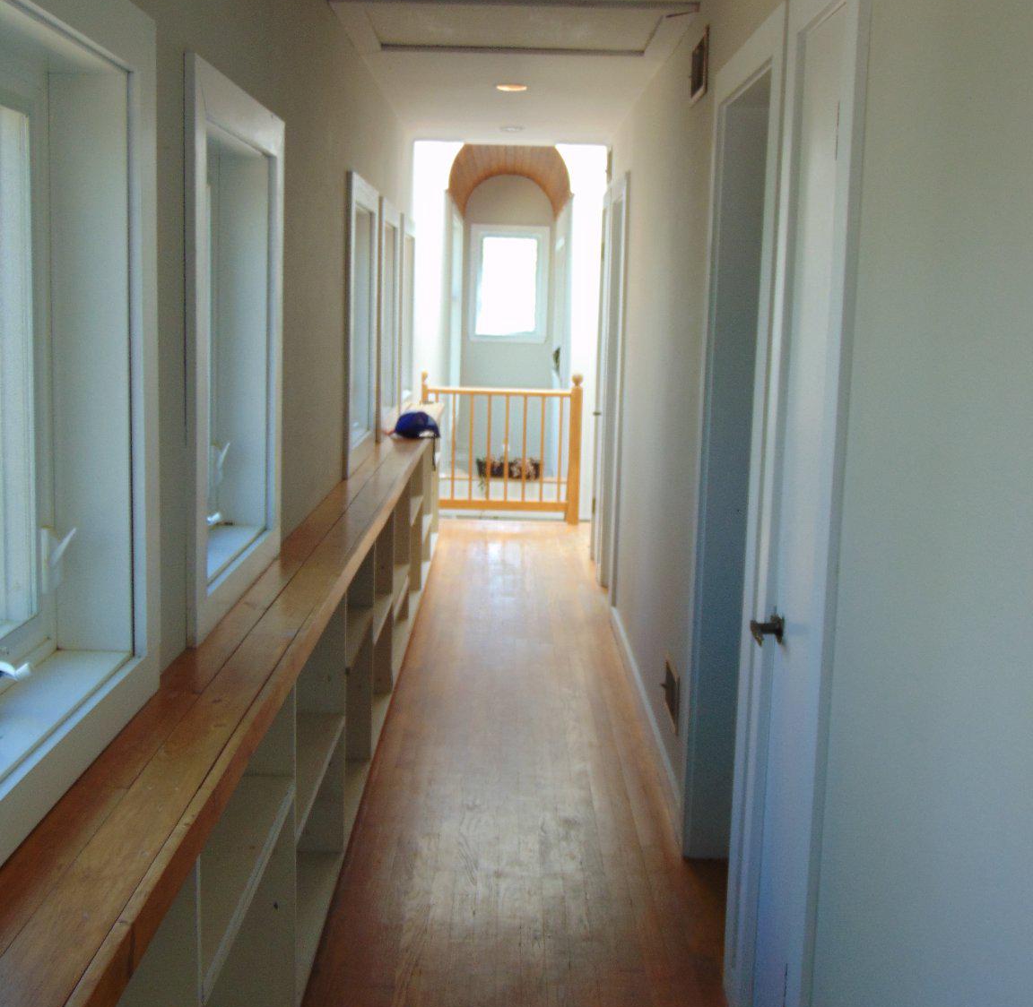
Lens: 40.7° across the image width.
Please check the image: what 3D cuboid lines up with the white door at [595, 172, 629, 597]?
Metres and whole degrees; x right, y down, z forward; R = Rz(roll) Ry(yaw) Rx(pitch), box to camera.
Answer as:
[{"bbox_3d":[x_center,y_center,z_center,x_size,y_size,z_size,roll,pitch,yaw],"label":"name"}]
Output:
[{"bbox_3d":[0.550,-0.564,7.177,0.140,2.153,0.978,1,8,-1],"label":"white door"}]

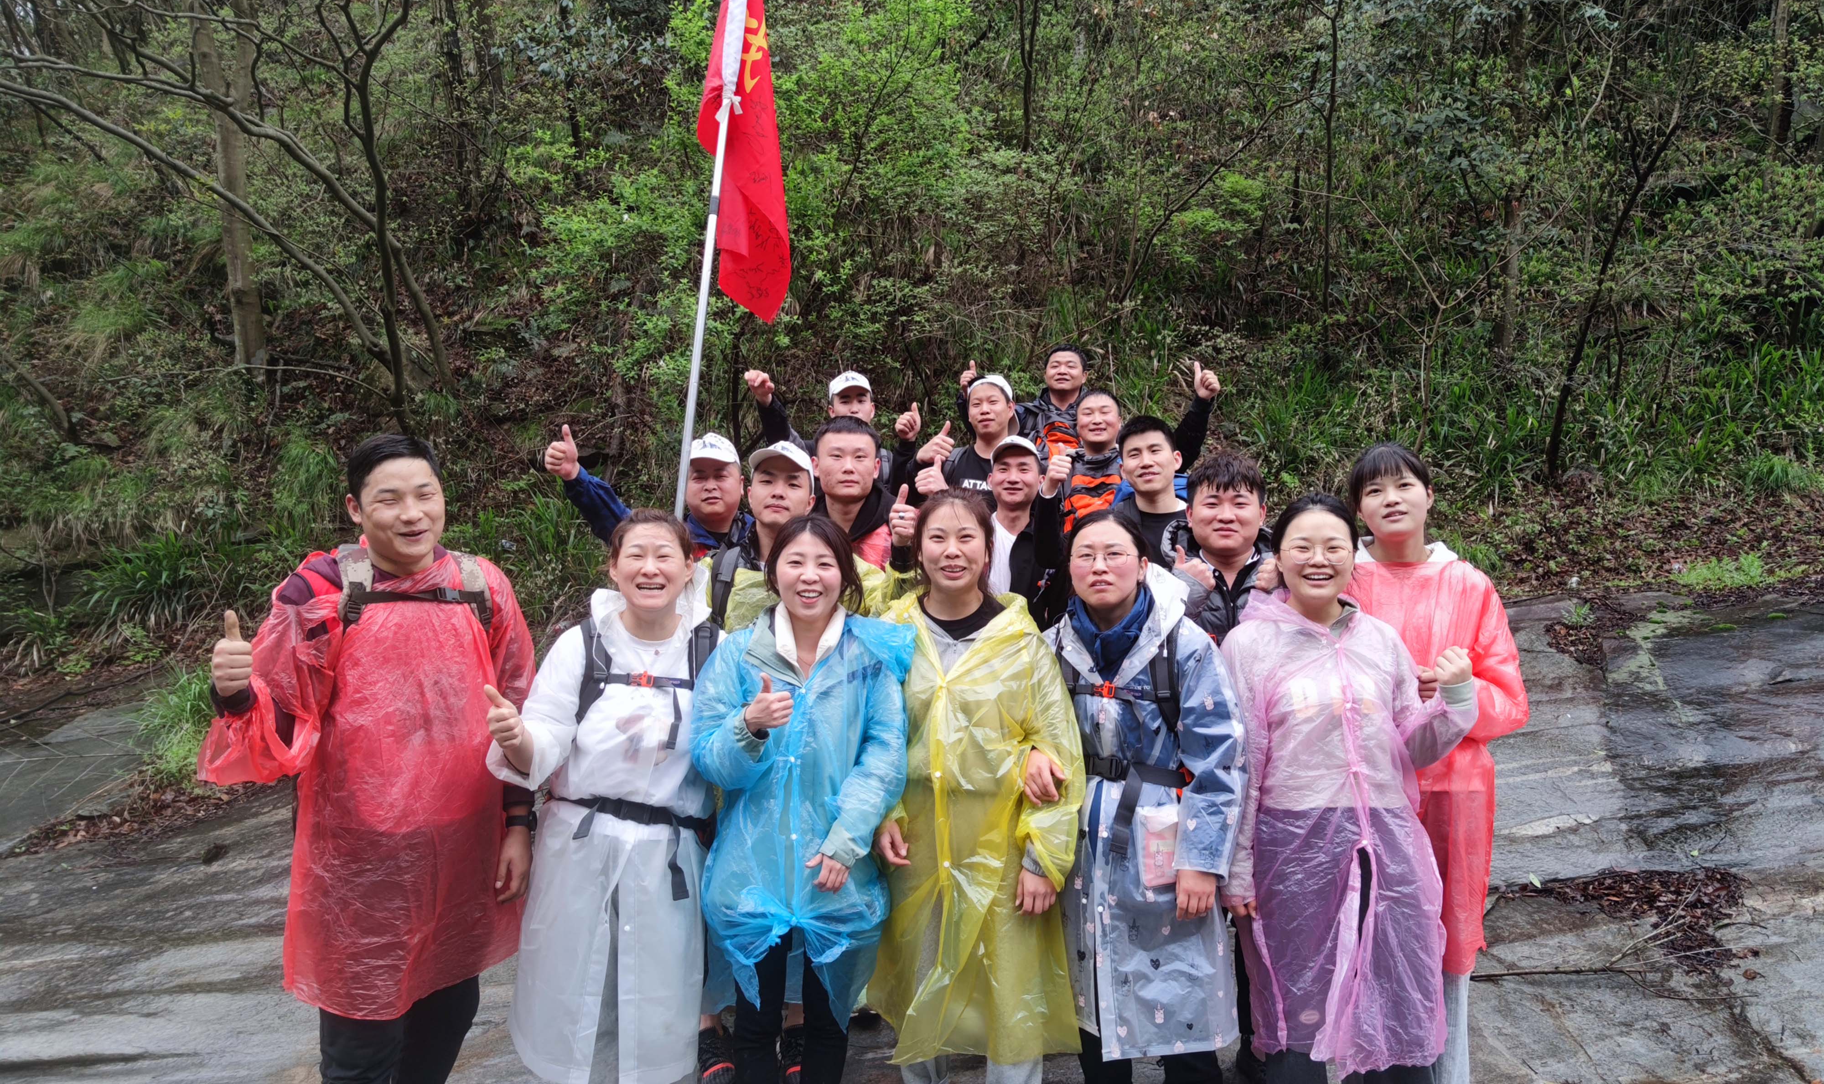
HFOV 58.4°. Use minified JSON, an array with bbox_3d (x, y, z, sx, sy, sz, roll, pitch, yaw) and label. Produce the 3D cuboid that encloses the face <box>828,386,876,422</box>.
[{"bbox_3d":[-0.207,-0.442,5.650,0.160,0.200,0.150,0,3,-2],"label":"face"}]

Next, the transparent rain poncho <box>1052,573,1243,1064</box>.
[{"bbox_3d":[0.520,0.605,3.650,0.460,1.030,0.360,0,2,18],"label":"transparent rain poncho"}]

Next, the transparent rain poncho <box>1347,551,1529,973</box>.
[{"bbox_3d":[1.164,0.516,3.830,0.560,1.000,0.400,1,5,14],"label":"transparent rain poncho"}]

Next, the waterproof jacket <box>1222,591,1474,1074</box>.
[{"bbox_3d":[0.928,0.605,3.480,0.520,0.990,0.380,0,1,9],"label":"waterproof jacket"}]

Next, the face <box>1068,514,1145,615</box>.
[{"bbox_3d":[0.423,0.050,3.600,0.162,0.215,0.170,1,2,19],"label":"face"}]

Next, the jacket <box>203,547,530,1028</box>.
[{"bbox_3d":[-1.128,0.484,3.480,0.660,0.970,0.420,-2,7,-13],"label":"jacket"}]

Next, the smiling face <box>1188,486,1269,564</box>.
[{"bbox_3d":[0.752,-0.043,3.900,0.180,0.200,0.150,1,5,10],"label":"smiling face"}]

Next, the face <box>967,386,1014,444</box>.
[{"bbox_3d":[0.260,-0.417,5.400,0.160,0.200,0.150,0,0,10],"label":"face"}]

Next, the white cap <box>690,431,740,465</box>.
[{"bbox_3d":[-0.545,-0.255,4.460,0.175,0.130,0.250,0,1,-2],"label":"white cap"}]

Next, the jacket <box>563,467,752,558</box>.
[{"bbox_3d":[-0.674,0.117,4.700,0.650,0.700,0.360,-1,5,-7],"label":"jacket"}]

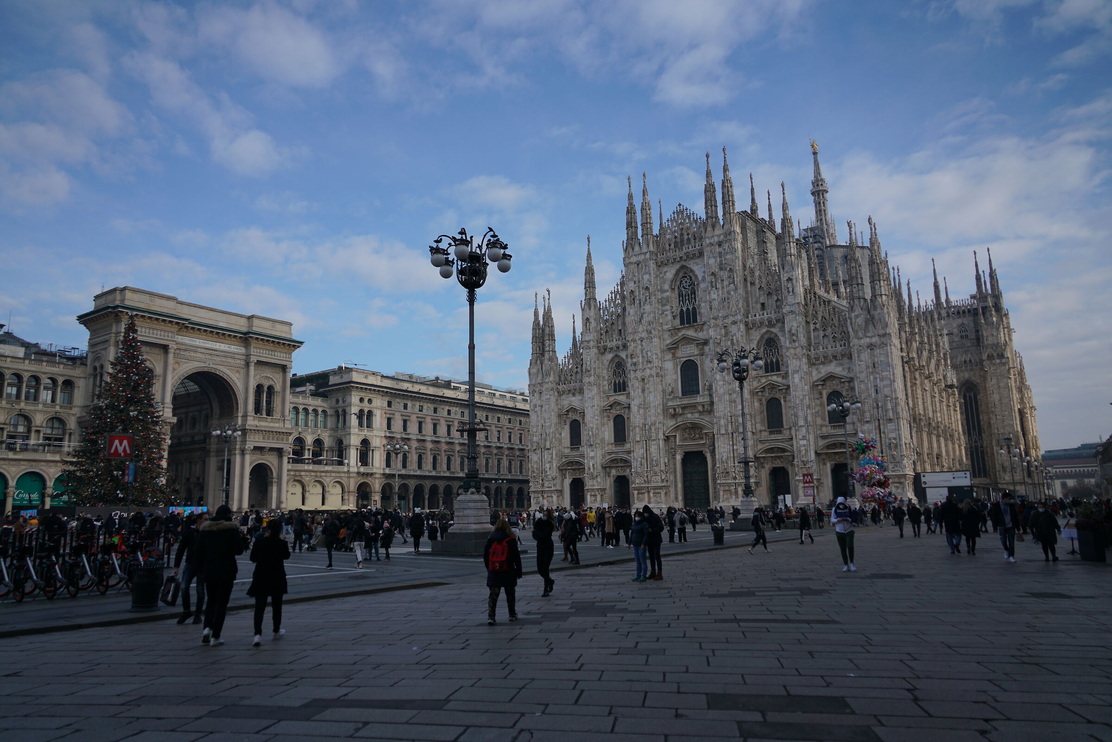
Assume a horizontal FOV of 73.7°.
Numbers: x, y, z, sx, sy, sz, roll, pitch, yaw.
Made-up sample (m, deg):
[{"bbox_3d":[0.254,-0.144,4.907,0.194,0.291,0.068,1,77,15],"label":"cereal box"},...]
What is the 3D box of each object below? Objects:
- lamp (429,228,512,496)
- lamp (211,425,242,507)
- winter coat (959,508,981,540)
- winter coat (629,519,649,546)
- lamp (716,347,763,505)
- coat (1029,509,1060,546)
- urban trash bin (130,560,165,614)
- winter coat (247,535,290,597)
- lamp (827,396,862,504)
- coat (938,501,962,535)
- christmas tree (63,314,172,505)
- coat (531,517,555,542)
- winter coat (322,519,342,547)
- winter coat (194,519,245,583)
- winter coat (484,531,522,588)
[{"bbox_3d":[-3.343,-0.556,29.569,3.400,10.940,3.400,-1,-11,0],"label":"lamp"},{"bbox_3d":[-39.870,11.669,89.550,3.500,10.475,3.500,-9,-13,34],"label":"lamp"},{"bbox_3d":[12.702,4.655,22.703,0.520,0.962,0.360,-7,-12,29],"label":"winter coat"},{"bbox_3d":[1.934,3.772,17.285,0.460,0.603,0.300,-9,-13,37],"label":"winter coat"},{"bbox_3d":[13.376,3.637,52.813,3.400,11.062,3.400,-8,-13,35],"label":"lamp"},{"bbox_3d":[13.627,4.360,20.682,0.741,0.973,0.450,-6,-12,23],"label":"coat"},{"bbox_3d":[-7.011,3.692,12.742,0.523,0.793,0.523,-8,-13,35],"label":"urban trash bin"},{"bbox_3d":[-3.899,2.643,10.059,0.545,0.823,0.400,0,-11,-8],"label":"winter coat"},{"bbox_3d":[29.798,7.828,75.738,3.400,10.719,3.400,-9,-13,34],"label":"lamp"},{"bbox_3d":[12.412,4.598,23.255,0.550,1.054,0.340,-7,-12,29],"label":"coat"},{"bbox_3d":[-41.186,4.623,70.496,8.579,20.723,8.579,-8,-13,35],"label":"christmas tree"},{"bbox_3d":[-0.263,3.196,14.947,0.516,0.514,0.380,-9,-13,34],"label":"coat"},{"bbox_3d":[-7.034,5.095,23.322,0.600,0.855,0.360,7,-13,-36],"label":"winter coat"},{"bbox_3d":[-4.584,2.444,10.089,0.660,0.840,0.450,-1,-11,-3],"label":"winter coat"},{"bbox_3d":[-0.821,2.911,11.488,0.615,0.863,0.400,-3,-11,10],"label":"winter coat"}]

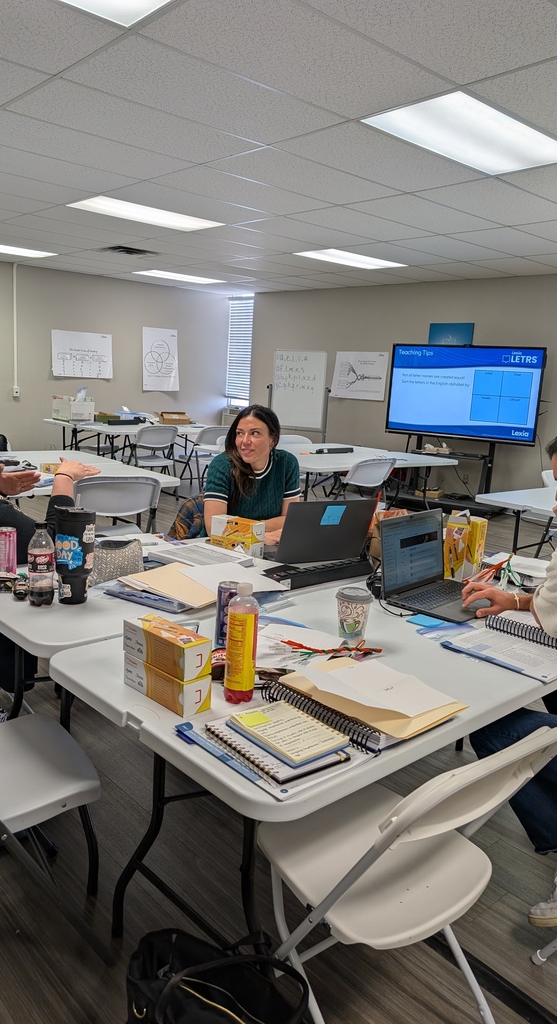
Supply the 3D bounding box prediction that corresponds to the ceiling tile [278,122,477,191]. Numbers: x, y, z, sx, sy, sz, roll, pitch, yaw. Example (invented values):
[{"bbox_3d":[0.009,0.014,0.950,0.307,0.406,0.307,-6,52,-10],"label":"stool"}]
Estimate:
[{"bbox_3d":[0.599,-1.971,3.982,1.220,0.020,0.610,-7,15,-42],"label":"ceiling tile"}]

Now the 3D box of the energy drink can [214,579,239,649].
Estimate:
[{"bbox_3d":[-0.117,0.245,1.697,0.057,0.156,0.057,3,11,-1],"label":"energy drink can"}]

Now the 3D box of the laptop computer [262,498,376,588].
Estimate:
[{"bbox_3d":[0.118,0.051,2.540,0.350,0.238,0.300,-3,12,-27],"label":"laptop computer"}]

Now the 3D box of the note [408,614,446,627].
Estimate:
[{"bbox_3d":[0.398,0.297,1.910,0.076,0.006,0.076,13,15,42],"label":"note"}]

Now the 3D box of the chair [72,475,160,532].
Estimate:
[{"bbox_3d":[-0.968,0.158,4.092,0.460,0.785,0.500,-2,12,-25],"label":"chair"}]

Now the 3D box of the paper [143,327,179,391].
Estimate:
[{"bbox_3d":[-1.760,-2.280,10.682,0.610,0.912,0.010,-7,15,-42],"label":"paper"}]

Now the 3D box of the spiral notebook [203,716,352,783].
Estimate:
[{"bbox_3d":[-0.006,0.400,1.241,0.158,0.020,0.218,-5,14,-37],"label":"spiral notebook"}]

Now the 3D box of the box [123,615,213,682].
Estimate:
[{"bbox_3d":[-0.219,0.263,1.395,0.194,0.067,0.066,13,15,43],"label":"box"}]

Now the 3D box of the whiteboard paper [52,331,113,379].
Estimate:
[{"bbox_3d":[-2.719,-2.191,9.932,0.912,0.612,0.010,-7,15,-42],"label":"whiteboard paper"}]

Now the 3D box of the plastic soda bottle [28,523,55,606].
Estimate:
[{"bbox_3d":[-0.627,0.135,1.877,0.071,0.225,0.071,-7,15,-42],"label":"plastic soda bottle"}]

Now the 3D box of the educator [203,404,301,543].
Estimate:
[{"bbox_3d":[-0.175,0.170,3.070,0.500,1.240,0.750,-1,12,-20],"label":"educator"}]

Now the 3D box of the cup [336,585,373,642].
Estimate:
[{"bbox_3d":[0.185,0.262,1.772,0.090,0.127,0.090,3,11,-1],"label":"cup"}]

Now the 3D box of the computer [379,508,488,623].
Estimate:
[{"bbox_3d":[0.516,0.149,2.135,0.281,0.240,0.360,13,15,41],"label":"computer"}]

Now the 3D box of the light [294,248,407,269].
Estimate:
[{"bbox_3d":[0.765,-2.614,7.320,1.200,0.070,0.600,-7,15,-42],"label":"light"}]

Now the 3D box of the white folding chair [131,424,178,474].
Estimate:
[{"bbox_3d":[-1.287,-0.421,6.827,0.460,0.840,0.500,-7,15,-42],"label":"white folding chair"}]

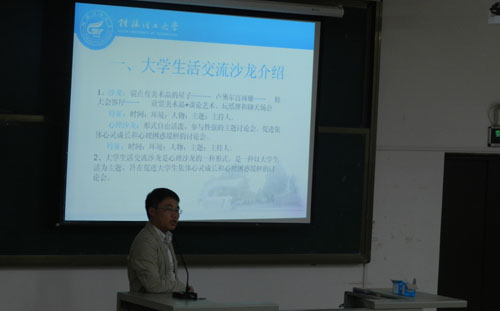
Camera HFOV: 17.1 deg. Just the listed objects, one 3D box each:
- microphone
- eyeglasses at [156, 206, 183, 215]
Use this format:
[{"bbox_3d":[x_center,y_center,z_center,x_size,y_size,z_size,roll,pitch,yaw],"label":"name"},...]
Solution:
[{"bbox_3d":[-0.364,0.648,9.500,0.140,0.345,0.090,5,5,37],"label":"microphone"},{"bbox_3d":[-0.483,0.320,9.700,0.138,0.042,0.140,6,-1,43],"label":"eyeglasses"}]

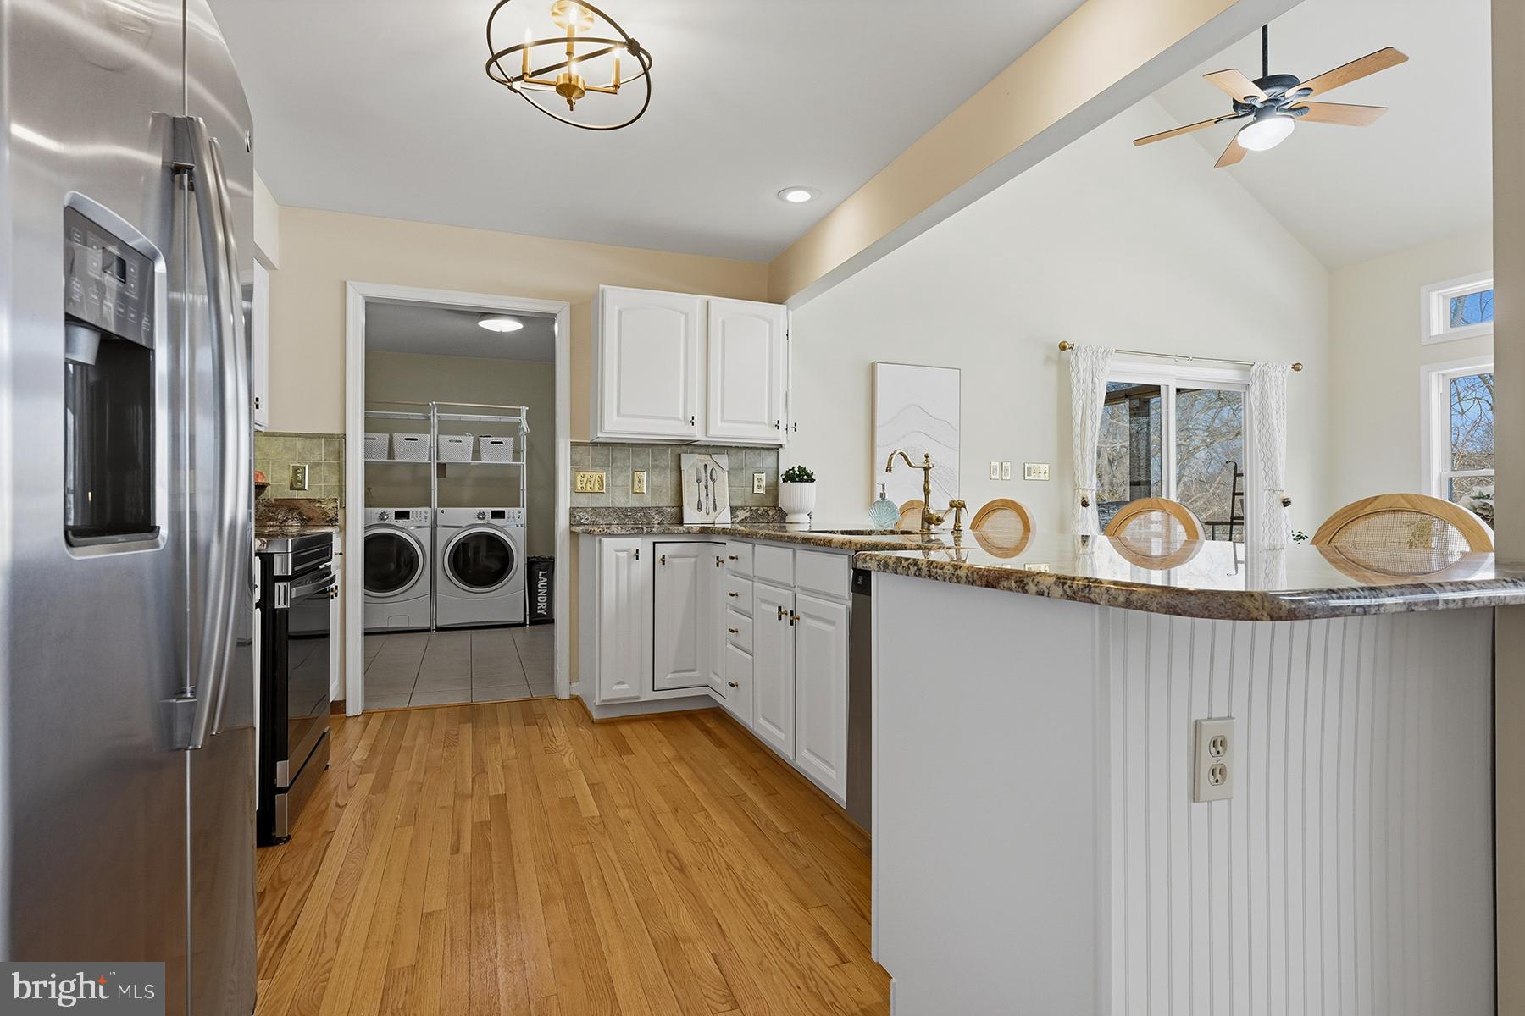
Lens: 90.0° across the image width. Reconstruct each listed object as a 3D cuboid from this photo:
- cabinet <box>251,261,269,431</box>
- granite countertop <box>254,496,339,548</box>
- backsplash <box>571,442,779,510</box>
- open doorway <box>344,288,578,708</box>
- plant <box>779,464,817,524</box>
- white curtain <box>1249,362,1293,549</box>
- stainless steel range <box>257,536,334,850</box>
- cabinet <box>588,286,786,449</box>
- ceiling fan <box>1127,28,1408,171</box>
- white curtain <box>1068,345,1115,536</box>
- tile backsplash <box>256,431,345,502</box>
[{"bbox_3d":[-2.329,-0.728,3.173,0.330,0.750,0.685,0,0,-21],"label":"cabinet"},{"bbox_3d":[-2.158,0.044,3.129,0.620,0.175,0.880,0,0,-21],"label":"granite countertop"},{"bbox_3d":[-0.463,-0.176,4.238,1.185,0.353,0.025,0,0,-21],"label":"backsplash"},{"bbox_3d":[-1.527,-0.037,3.892,1.050,2.098,0.140,0,0,-21],"label":"open doorway"},{"bbox_3d":[0.199,-0.074,4.320,0.210,0.338,0.210,0,0,0],"label":"plant"},{"bbox_3d":[3.860,-0.046,5.792,0.460,2.090,0.120,0,0,-21],"label":"white curtain"},{"bbox_3d":[-1.868,0.550,2.534,0.700,0.925,0.762,0,0,-21],"label":"stainless steel range"},{"bbox_3d":[-0.388,-0.728,4.100,1.012,0.750,0.325,0,0,-21],"label":"cabinet"},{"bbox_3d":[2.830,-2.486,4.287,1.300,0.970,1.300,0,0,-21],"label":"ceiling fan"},{"bbox_3d":[2.237,-0.051,5.177,0.390,2.100,0.120,0,0,-21],"label":"white curtain"},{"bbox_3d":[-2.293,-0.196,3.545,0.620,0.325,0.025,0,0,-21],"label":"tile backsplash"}]

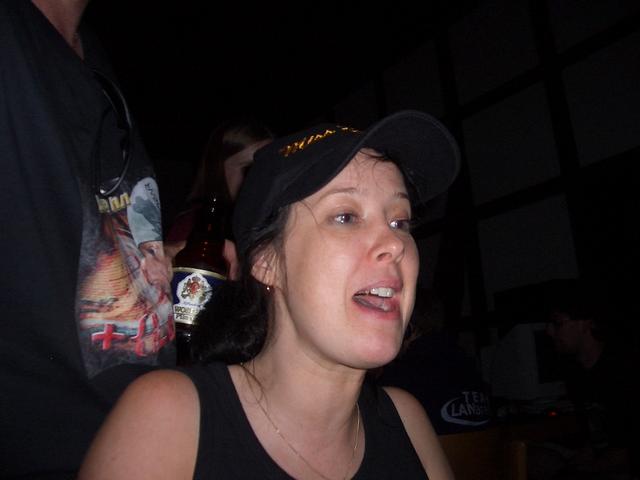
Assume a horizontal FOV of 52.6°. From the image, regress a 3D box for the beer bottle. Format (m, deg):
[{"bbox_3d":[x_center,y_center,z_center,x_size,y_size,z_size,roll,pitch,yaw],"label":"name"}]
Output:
[{"bbox_3d":[-0.145,0.047,0.760,0.065,0.220,0.065,11,-10,3],"label":"beer bottle"}]

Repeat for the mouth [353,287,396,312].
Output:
[{"bbox_3d":[0.051,0.056,0.603,0.047,0.028,0.026,9,-21,-29],"label":"mouth"}]

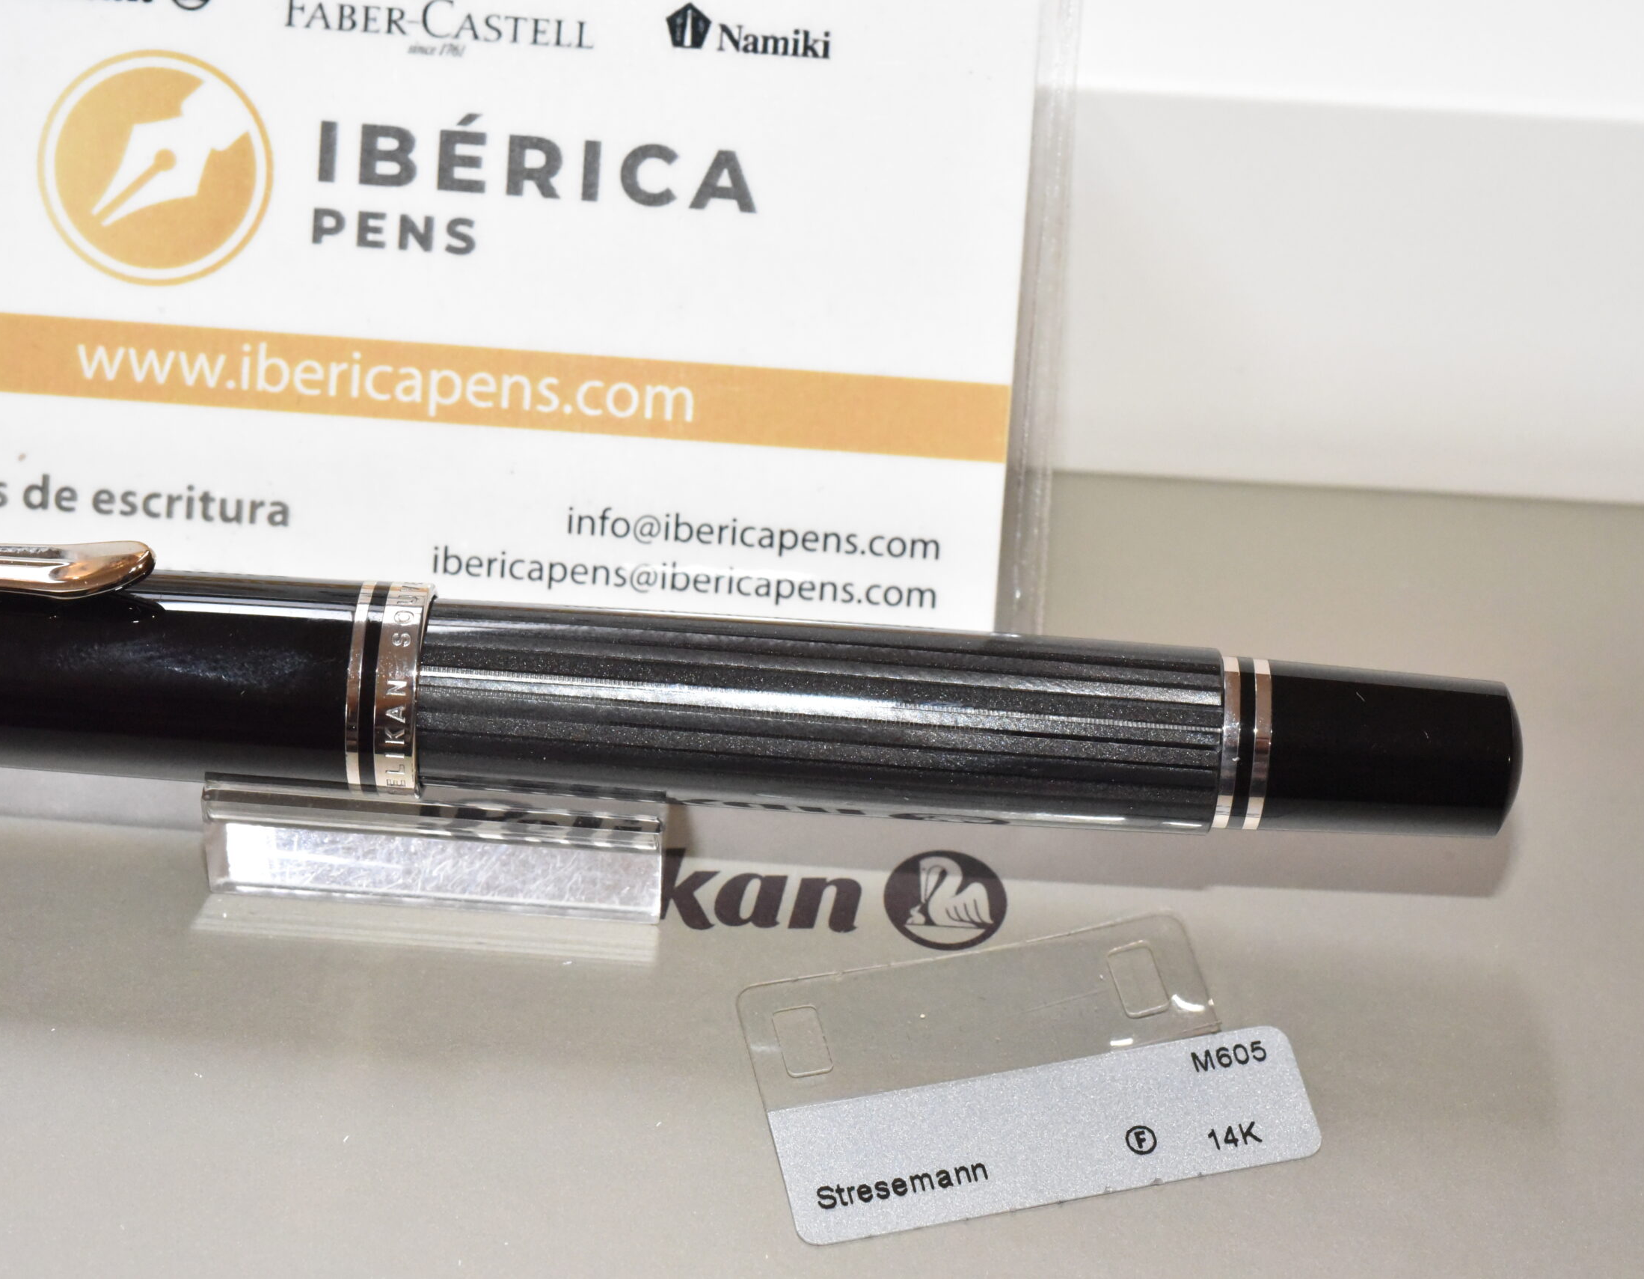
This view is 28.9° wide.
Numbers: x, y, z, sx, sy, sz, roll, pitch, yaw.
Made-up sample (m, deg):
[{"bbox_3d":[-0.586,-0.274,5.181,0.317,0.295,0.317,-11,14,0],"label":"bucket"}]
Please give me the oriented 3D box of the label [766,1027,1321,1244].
[{"bbox_3d":[0.014,0.031,0.199,0.034,0.001,0.010,-9,51,-10],"label":"label"}]

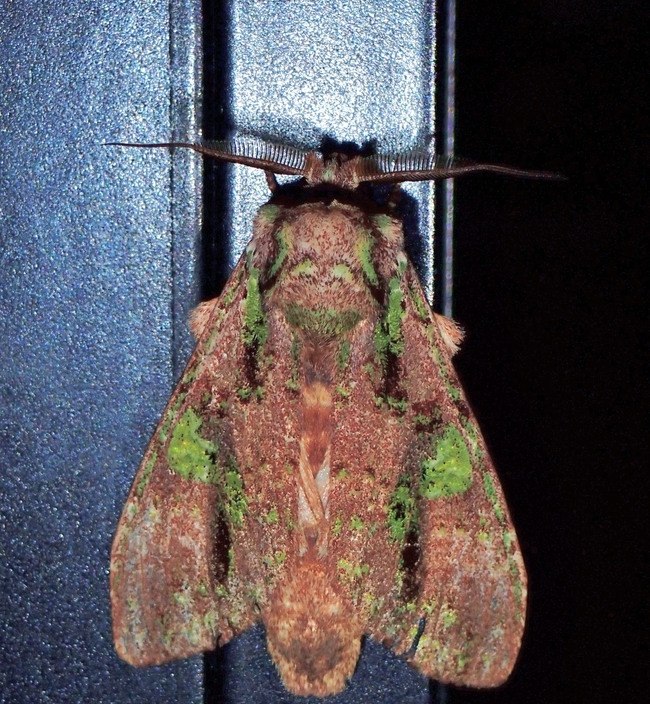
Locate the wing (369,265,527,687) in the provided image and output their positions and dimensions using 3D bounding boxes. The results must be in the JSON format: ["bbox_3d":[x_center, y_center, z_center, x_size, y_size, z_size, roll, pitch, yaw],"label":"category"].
[{"bbox_3d":[0.007,0.007,0.150,0.010,0.026,0.005,-8,0,-15],"label":"wing"}]

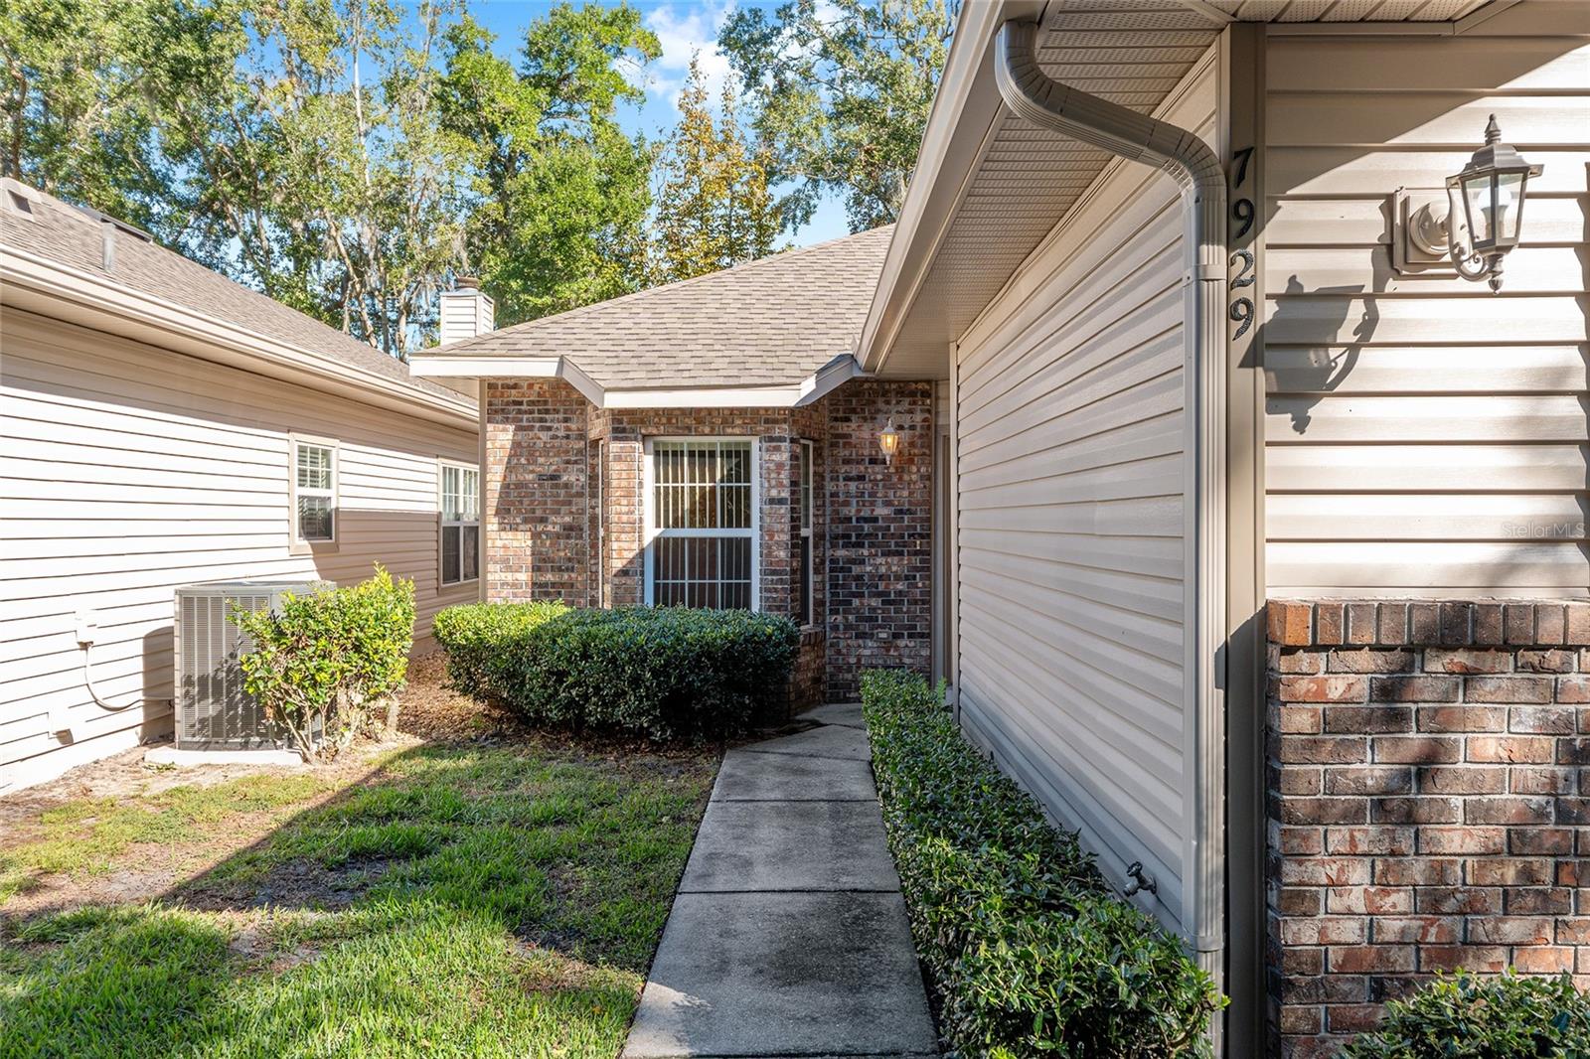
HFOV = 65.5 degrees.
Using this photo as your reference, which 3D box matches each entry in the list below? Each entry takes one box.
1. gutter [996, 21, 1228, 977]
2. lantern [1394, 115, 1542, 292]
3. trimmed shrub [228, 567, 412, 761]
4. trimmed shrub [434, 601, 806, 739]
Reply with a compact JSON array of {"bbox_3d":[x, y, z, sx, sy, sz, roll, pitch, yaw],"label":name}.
[{"bbox_3d":[0.735,0.090,2.885,0.515,2.530,0.110,0,0,0],"label":"gutter"},{"bbox_3d":[1.455,-0.676,2.660,0.178,0.370,0.345,0,0,0],"label":"lantern"},{"bbox_3d":[-3.040,0.865,8.080,1.080,1.180,1.000,0,0,0],"label":"trimmed shrub"},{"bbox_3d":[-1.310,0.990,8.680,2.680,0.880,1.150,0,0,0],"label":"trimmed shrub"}]

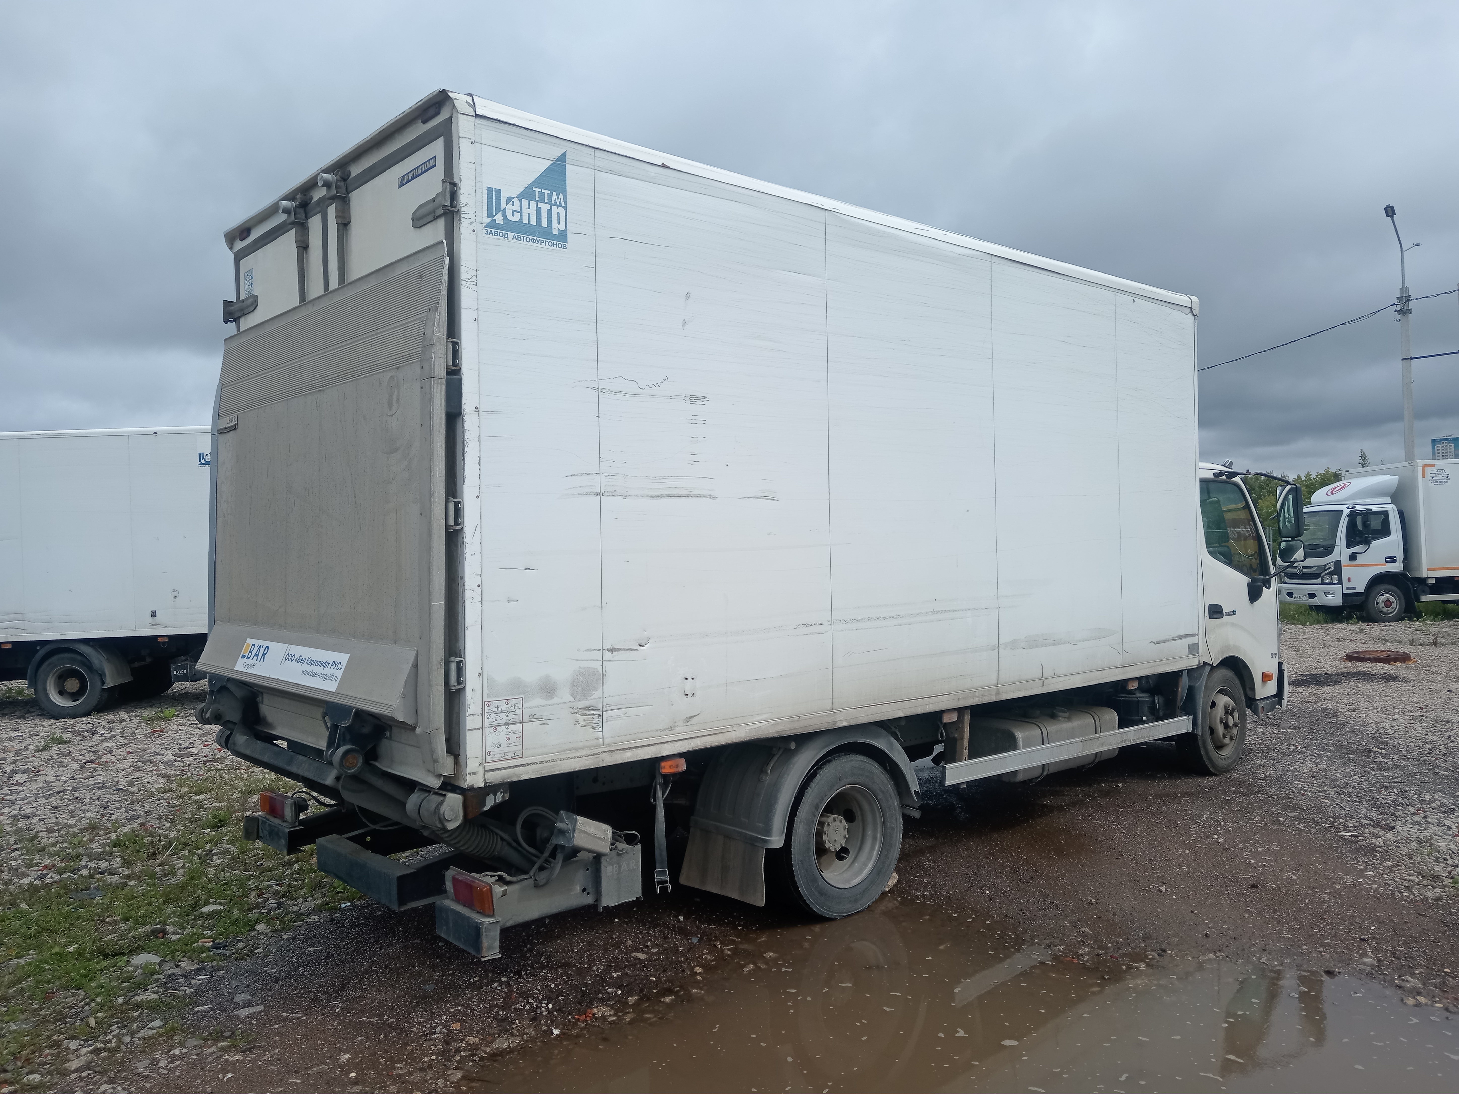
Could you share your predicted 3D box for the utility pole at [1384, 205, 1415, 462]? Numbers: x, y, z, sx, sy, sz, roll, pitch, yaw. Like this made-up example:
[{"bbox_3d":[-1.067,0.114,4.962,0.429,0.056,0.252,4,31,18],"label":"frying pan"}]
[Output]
[{"bbox_3d":[16.400,-3.600,27.700,0.750,9.600,1.000,-2,0,24],"label":"utility pole"}]

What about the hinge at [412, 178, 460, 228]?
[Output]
[{"bbox_3d":[-1.037,-1.184,3.951,0.060,0.120,0.310,-1,0,-41],"label":"hinge"}]

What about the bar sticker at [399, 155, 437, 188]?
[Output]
[{"bbox_3d":[-1.122,-1.342,4.081,0.008,0.034,0.290,-1,0,-41],"label":"bar sticker"}]

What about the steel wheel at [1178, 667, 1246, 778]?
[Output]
[{"bbox_3d":[3.349,1.202,7.915,0.755,0.755,0.220,-1,0,-41],"label":"steel wheel"}]

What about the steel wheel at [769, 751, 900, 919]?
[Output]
[{"bbox_3d":[0.483,1.322,5.280,0.755,0.755,0.240,-1,0,-41],"label":"steel wheel"}]

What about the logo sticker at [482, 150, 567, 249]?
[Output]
[{"bbox_3d":[-0.715,-1.257,4.017,0.345,0.360,0.010,-1,0,-41],"label":"logo sticker"}]

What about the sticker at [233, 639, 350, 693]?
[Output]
[{"bbox_3d":[-1.780,0.466,4.584,0.010,0.142,1.100,28,-18,-38],"label":"sticker"}]

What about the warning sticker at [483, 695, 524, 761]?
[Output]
[{"bbox_3d":[-0.775,0.634,3.934,0.150,0.210,0.008,-1,0,-41],"label":"warning sticker"}]

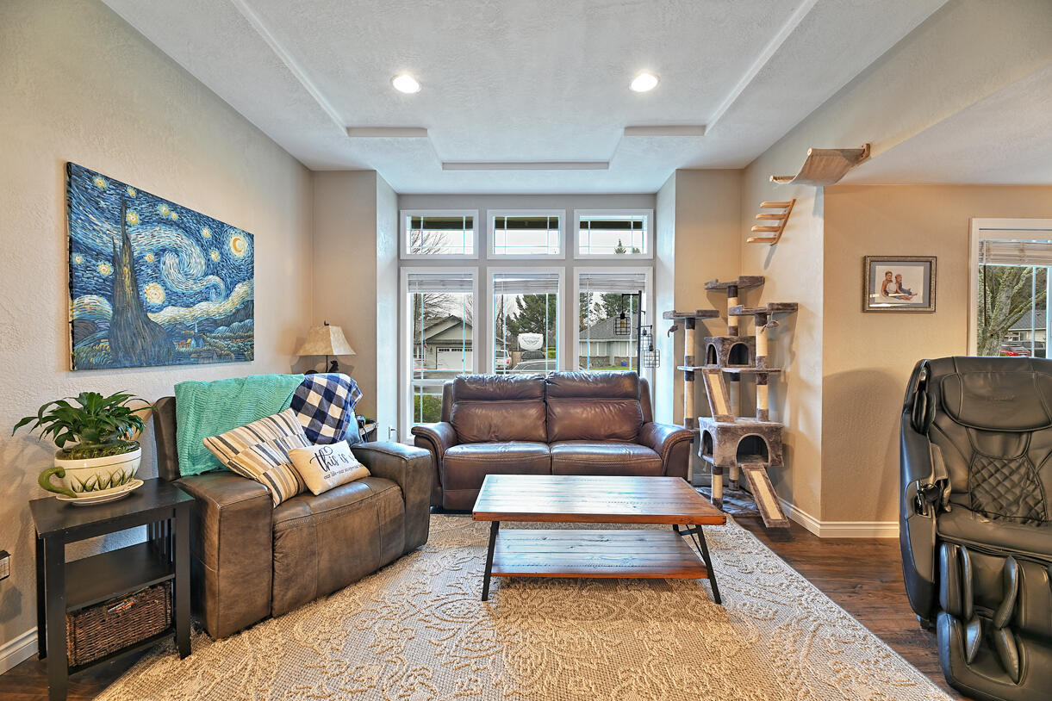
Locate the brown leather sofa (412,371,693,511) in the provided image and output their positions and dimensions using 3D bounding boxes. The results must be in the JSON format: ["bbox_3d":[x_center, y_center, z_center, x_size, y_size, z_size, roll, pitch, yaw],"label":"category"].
[{"bbox_3d":[0.222,0.760,3.855,2.300,1.060,1.040,0,1,0],"label":"brown leather sofa"}]

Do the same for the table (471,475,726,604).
[{"bbox_3d":[0.378,1.081,2.449,1.310,0.455,0.630,0,1,2],"label":"table"}]

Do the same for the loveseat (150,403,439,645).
[{"bbox_3d":[-1.405,0.776,2.590,0.920,1.060,1.200,1,1,37],"label":"loveseat"}]

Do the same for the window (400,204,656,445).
[{"bbox_3d":[0.012,-0.284,4.527,2.790,2.540,0.090,0,1,0],"label":"window"}]

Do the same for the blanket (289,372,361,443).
[{"bbox_3d":[-1.402,0.402,2.911,0.350,0.460,0.490,1,1,37],"label":"blanket"}]

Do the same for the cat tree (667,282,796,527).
[{"bbox_3d":[1.665,0.330,3.435,0.770,1.930,0.980,0,1,0],"label":"cat tree"}]

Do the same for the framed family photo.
[{"bbox_3d":[2.565,-0.456,2.809,0.505,0.385,0.025,0,1,0],"label":"framed family photo"}]

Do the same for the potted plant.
[{"bbox_3d":[-1.885,0.412,1.770,0.380,0.460,0.410,1,1,41],"label":"potted plant"}]

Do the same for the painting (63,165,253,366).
[{"bbox_3d":[-2.035,-0.382,2.435,0.035,0.930,1.220,0,1,1],"label":"painting"}]

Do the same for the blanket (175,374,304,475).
[{"bbox_3d":[-1.684,0.422,2.541,0.360,0.520,0.700,1,1,37],"label":"blanket"}]

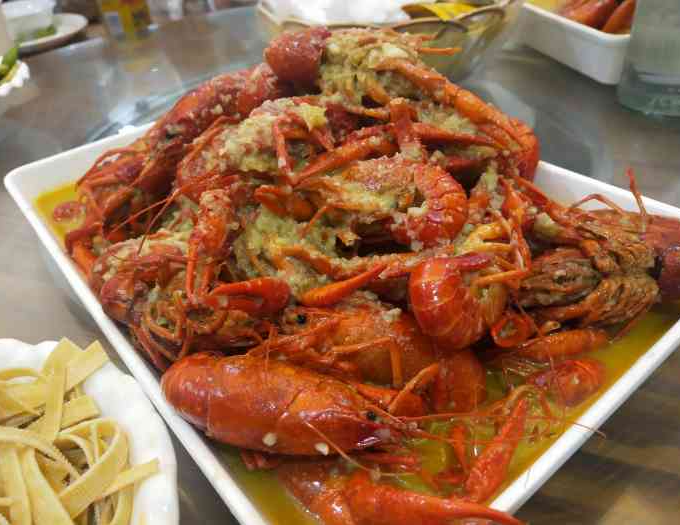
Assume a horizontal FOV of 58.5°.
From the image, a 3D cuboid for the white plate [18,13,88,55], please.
[{"bbox_3d":[-0.455,-0.297,0.823,0.230,0.024,0.230,-4,34,3],"label":"white plate"}]

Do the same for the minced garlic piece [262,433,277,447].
[{"bbox_3d":[-0.023,0.057,0.195,0.004,0.004,0.004,-6,38,0],"label":"minced garlic piece"}]

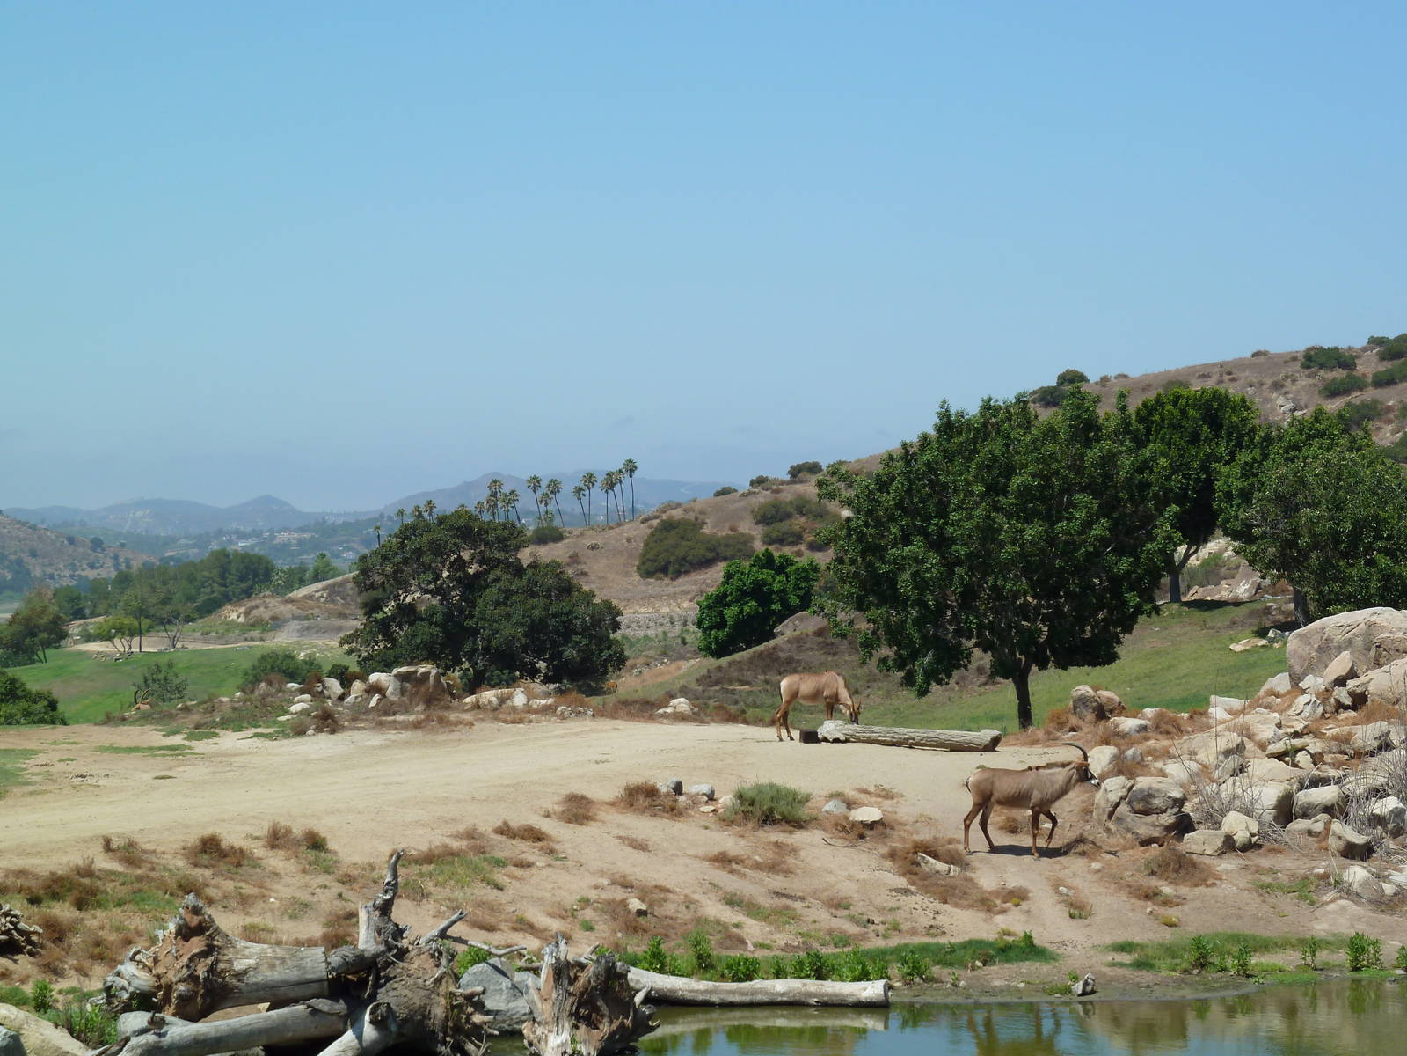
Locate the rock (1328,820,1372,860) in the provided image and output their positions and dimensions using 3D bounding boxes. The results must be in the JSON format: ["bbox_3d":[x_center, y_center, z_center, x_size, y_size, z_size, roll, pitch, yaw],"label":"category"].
[{"bbox_3d":[10.067,4.858,52.500,0.684,0.633,0.616,0,0,0],"label":"rock"}]

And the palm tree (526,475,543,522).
[{"bbox_3d":[-30.107,-4.873,600.000,2.932,8.827,2.932,0,0,0],"label":"palm tree"}]

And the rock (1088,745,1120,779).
[{"bbox_3d":[7.126,4.164,60.000,0.586,0.606,0.528,0,0,0],"label":"rock"}]

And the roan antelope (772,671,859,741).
[{"bbox_3d":[2.333,3.694,70.200,1.750,1.470,0.500,0,0,-12],"label":"roan antelope"}]

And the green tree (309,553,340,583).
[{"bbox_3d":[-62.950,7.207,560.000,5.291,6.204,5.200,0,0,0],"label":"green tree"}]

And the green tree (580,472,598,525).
[{"bbox_3d":[-16.604,-3.912,490.000,2.500,8.600,2.500,0,0,0],"label":"green tree"}]

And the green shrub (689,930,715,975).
[{"bbox_3d":[-0.022,5.590,44.500,0.380,0.580,0.380,0,0,0],"label":"green shrub"}]

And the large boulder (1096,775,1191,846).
[{"bbox_3d":[6.673,4.287,51.200,1.485,1.051,1.200,0,0,0],"label":"large boulder"}]

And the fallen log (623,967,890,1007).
[{"bbox_3d":[0.623,5.856,43.000,3.500,0.480,0.420,0,0,0],"label":"fallen log"}]

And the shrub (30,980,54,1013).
[{"bbox_3d":[-7.852,5.552,40.000,0.287,0.404,0.287,0,0,0],"label":"shrub"}]

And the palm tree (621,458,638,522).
[{"bbox_3d":[-14.956,-7.644,680.000,3.400,12.600,3.400,0,0,0],"label":"palm tree"}]

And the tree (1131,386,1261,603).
[{"bbox_3d":[15.344,-1.009,105.000,4.600,6.800,4.500,0,0,0],"label":"tree"}]

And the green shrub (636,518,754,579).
[{"bbox_3d":[-0.709,1.890,290.000,10.016,5.197,7.500,0,0,0],"label":"green shrub"}]

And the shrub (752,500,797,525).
[{"bbox_3d":[5.464,-1.186,260.000,3.389,1.948,3.050,0,0,0],"label":"shrub"}]

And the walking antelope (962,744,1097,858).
[{"bbox_3d":[5.089,4.242,52.500,2.120,1.796,0.500,0,0,17],"label":"walking antelope"}]

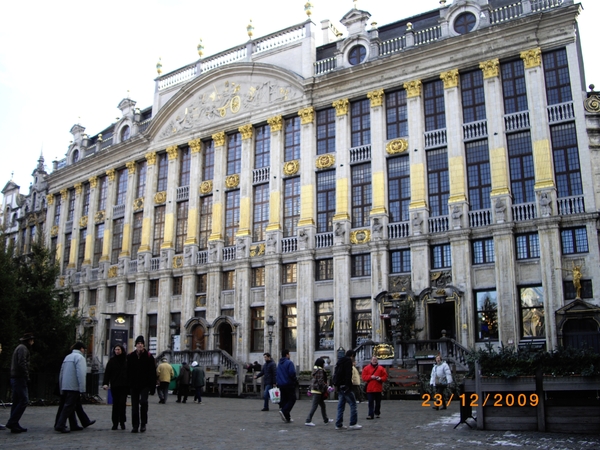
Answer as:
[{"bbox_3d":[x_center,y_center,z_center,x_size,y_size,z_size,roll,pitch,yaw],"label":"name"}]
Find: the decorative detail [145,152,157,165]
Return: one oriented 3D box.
[{"bbox_3d":[-11.858,-5.167,52.567,1.180,1.020,0.450,-11,-18,36],"label":"decorative detail"}]

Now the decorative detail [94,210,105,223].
[{"bbox_3d":[-16.893,-0.718,55.700,1.220,0.960,0.240,-11,-18,41],"label":"decorative detail"}]

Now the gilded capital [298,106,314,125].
[{"bbox_3d":[0.426,-7.113,43.100,0.960,0.980,0.420,-9,-16,34],"label":"gilded capital"}]

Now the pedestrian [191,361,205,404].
[{"bbox_3d":[-4.118,6.414,26.834,0.540,1.680,0.400,6,-15,-21],"label":"pedestrian"}]

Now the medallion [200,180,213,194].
[{"bbox_3d":[-6.712,-2.709,47.400,1.120,0.940,0.240,-9,-17,35],"label":"medallion"}]

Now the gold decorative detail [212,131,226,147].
[{"bbox_3d":[-5.690,-5.906,45.793,1.000,1.006,0.450,-9,-16,34],"label":"gold decorative detail"}]

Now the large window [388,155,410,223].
[{"bbox_3d":[5.735,-2.094,37.919,1.379,3.844,0.200,-9,-17,33],"label":"large window"}]

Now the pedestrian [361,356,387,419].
[{"bbox_3d":[2.062,4.471,18.159,0.700,1.700,0.450,0,-14,0],"label":"pedestrian"}]

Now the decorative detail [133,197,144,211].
[{"bbox_3d":[-12.334,-1.629,50.509,1.200,1.000,0.250,-9,-17,34],"label":"decorative detail"}]

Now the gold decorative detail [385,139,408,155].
[{"bbox_3d":[5.697,-4.566,38.500,1.270,0.870,0.240,-8,-16,33],"label":"gold decorative detail"}]

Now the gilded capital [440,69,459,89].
[{"bbox_3d":[9.074,-8.836,40.050,1.030,1.095,0.450,-8,-16,31],"label":"gilded capital"}]

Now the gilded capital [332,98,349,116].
[{"bbox_3d":[2.585,-7.189,40.750,0.970,0.950,0.400,-9,-17,33],"label":"gilded capital"}]

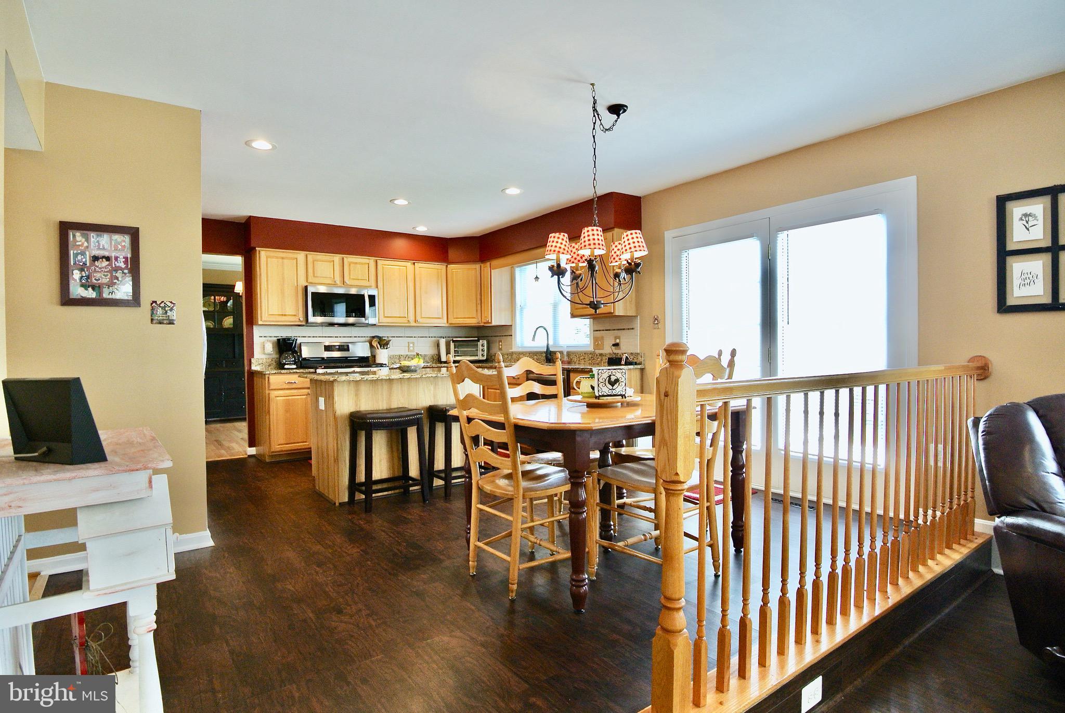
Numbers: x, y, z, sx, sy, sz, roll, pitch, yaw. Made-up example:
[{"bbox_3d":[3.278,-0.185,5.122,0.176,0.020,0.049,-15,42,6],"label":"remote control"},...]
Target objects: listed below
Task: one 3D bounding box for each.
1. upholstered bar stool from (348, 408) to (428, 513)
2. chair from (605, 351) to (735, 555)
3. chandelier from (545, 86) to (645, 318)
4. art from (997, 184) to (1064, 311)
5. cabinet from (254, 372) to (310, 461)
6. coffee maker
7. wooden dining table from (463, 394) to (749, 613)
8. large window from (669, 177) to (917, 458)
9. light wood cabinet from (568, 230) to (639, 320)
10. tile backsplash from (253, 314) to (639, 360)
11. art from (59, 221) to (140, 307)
[{"bbox_3d":[-1.034,0.716,3.817,0.475,0.670,0.330,-1,2,-36],"label":"upholstered bar stool"},{"bbox_3d":[0.657,0.515,2.589,0.480,1.095,0.550,-1,2,-36],"label":"chair"},{"bbox_3d":[0.328,-0.814,2.769,0.570,1.165,0.540,0,1,0],"label":"chandelier"},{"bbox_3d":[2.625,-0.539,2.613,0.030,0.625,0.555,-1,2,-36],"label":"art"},{"bbox_3d":[-2.584,0.591,5.552,0.440,0.870,0.610,-1,2,-36],"label":"cabinet"},{"bbox_3d":[-2.579,-0.031,5.639,0.175,0.330,0.230,-1,2,-36],"label":"coffee maker"},{"bbox_3d":[0.408,0.672,2.960,1.460,0.770,1.030,-1,2,-36],"label":"wooden dining table"},{"bbox_3d":[1.723,-0.182,3.926,0.090,1.800,1.880,-1,2,-36],"label":"large window"},{"bbox_3d":[0.682,-0.762,5.060,0.330,0.770,0.590,-1,2,-36],"label":"light wood cabinet"},{"bbox_3d":[-0.989,-0.162,5.289,2.780,0.375,2.880,-1,2,-36],"label":"tile backsplash"},{"bbox_3d":[-2.214,-0.468,2.738,0.318,0.425,0.025,-1,2,-36],"label":"art"}]

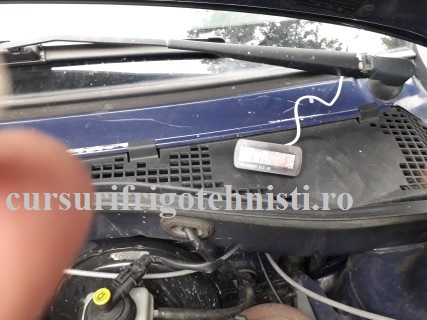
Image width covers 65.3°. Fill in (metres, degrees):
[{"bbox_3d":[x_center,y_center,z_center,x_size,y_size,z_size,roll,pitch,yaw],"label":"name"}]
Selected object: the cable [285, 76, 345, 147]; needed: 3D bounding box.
[{"bbox_3d":[0.141,-0.074,0.467,0.050,0.040,0.160,34,51,30],"label":"cable"}]

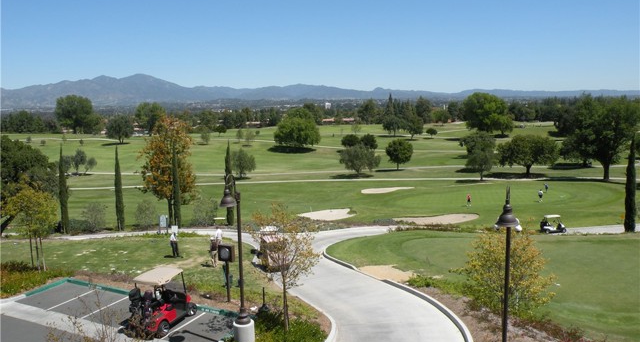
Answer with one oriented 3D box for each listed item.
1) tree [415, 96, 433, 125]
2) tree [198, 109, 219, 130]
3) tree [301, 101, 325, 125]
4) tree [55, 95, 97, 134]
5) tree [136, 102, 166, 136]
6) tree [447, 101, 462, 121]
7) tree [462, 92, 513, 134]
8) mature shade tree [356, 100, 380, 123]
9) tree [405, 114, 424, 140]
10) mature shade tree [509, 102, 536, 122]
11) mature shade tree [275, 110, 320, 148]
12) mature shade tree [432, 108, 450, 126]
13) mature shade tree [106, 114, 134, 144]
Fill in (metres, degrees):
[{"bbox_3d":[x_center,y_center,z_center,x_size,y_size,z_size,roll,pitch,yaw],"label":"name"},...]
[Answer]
[{"bbox_3d":[77.750,-46.200,375.000,13.250,21.030,12.590,1,7,12],"label":"tree"},{"bbox_3d":[-73.710,-34.040,330.000,15.550,13.220,14.770,-2,7,-12],"label":"tree"},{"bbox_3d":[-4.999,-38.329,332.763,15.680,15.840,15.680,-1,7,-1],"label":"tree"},{"bbox_3d":[-134.690,-31.120,275.000,22.670,20.930,21.540,-4,8,-26],"label":"tree"},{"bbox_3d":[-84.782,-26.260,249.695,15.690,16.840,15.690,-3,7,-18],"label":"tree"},{"bbox_3d":[101.040,-44.700,375.000,11.780,15.020,11.190,1,7,15],"label":"tree"},{"bbox_3d":[85.560,-29.880,255.000,25.030,21.450,23.780,2,7,18],"label":"tree"},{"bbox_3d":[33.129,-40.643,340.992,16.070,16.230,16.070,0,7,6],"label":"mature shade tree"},{"bbox_3d":[37.984,-17.887,200.655,7.880,10.350,7.880,1,7,11],"label":"tree"},{"bbox_3d":[144.010,-42.310,355.000,19.510,14.220,18.540,2,8,22],"label":"mature shade tree"},{"bbox_3d":[-7.405,-13.329,164.294,14.840,12.380,14.840,-1,7,-3],"label":"mature shade tree"},{"bbox_3d":[79.100,-35.480,325.000,11.480,11.720,10.910,1,7,14],"label":"mature shade tree"},{"bbox_3d":[-78.429,-16.708,196.249,10.790,11.680,10.790,-3,7,-21],"label":"mature shade tree"}]

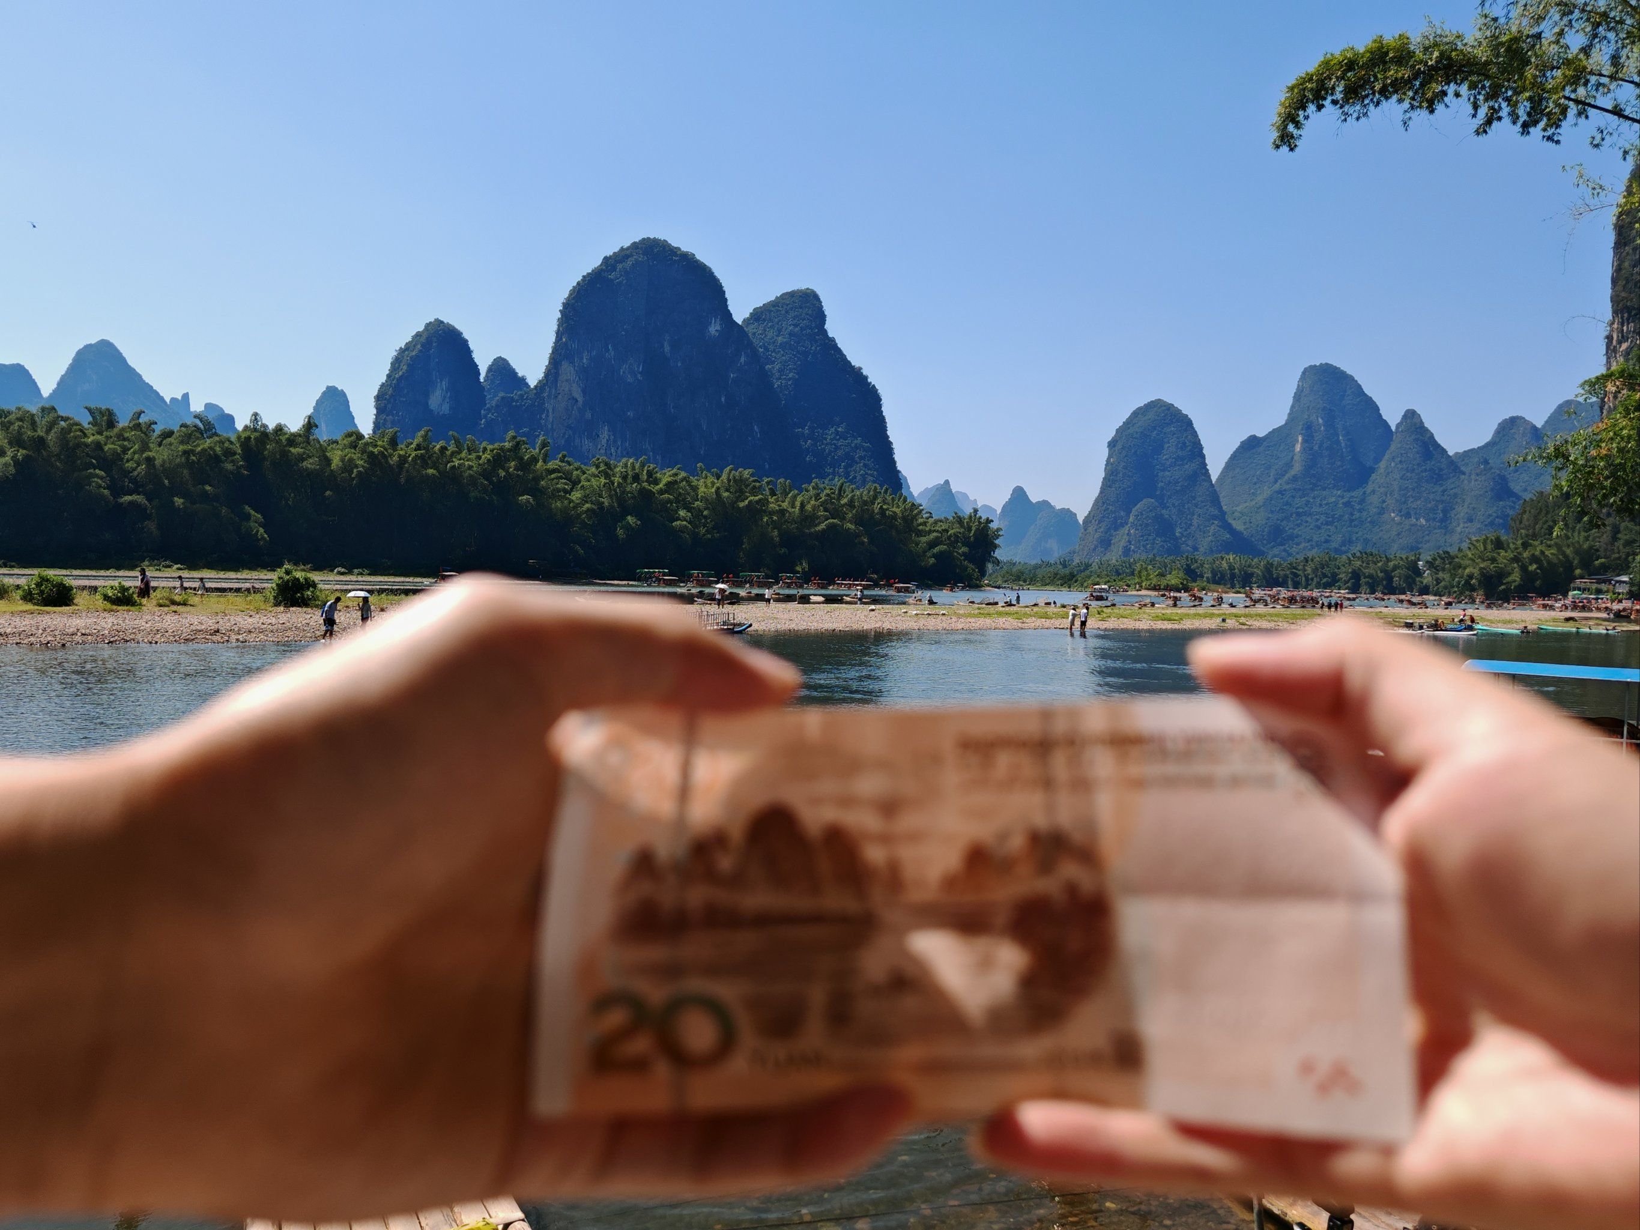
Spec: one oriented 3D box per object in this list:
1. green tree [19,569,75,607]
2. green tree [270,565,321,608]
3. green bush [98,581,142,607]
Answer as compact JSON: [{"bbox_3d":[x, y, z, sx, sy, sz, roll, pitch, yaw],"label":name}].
[{"bbox_3d":[-34.757,-1.209,57.500,2.350,1.680,2.050,0,2,-31],"label":"green tree"},{"bbox_3d":[-24.814,-1.363,60.500,2.250,2.050,2.050,1,2,-22],"label":"green tree"},{"bbox_3d":[-31.992,-0.967,58.500,1.900,1.170,1.650,0,2,-29],"label":"green bush"}]

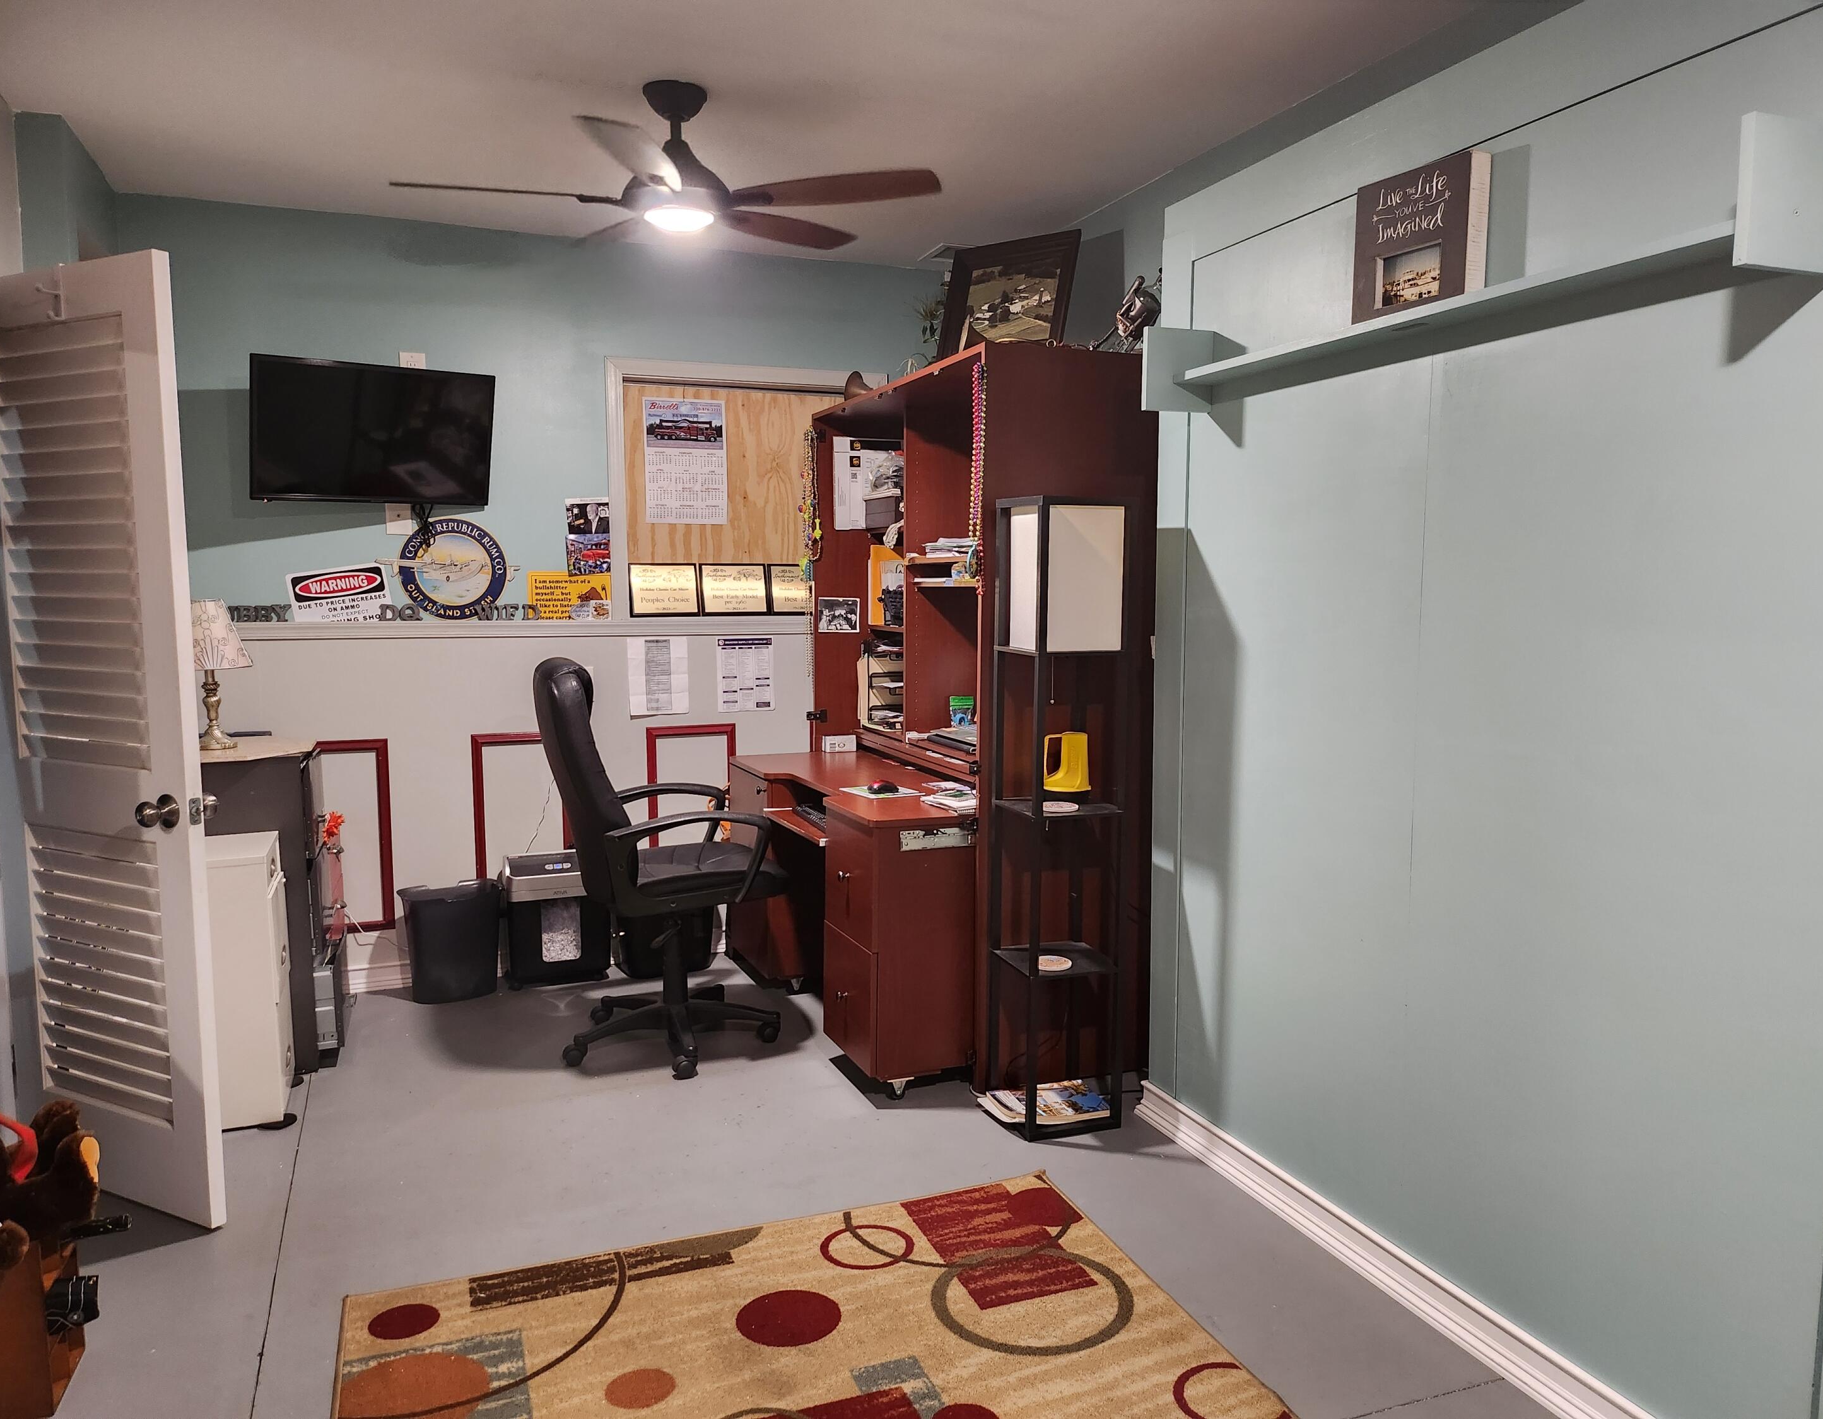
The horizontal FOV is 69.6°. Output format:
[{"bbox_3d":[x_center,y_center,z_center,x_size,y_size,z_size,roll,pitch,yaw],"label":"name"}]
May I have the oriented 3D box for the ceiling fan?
[{"bbox_3d":[-0.576,-1.344,3.217,1.280,0.335,1.280,-2,6,-21],"label":"ceiling fan"}]

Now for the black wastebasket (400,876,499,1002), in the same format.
[{"bbox_3d":[-1.557,0.787,4.438,0.325,0.370,0.235,-2,6,-21],"label":"black wastebasket"}]

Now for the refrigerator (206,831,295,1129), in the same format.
[{"bbox_3d":[-1.913,0.719,3.437,0.460,0.715,0.345,-2,6,-21],"label":"refrigerator"}]

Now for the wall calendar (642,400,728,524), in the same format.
[{"bbox_3d":[-0.811,-0.894,4.737,0.288,0.440,0.010,-2,6,-21],"label":"wall calendar"}]

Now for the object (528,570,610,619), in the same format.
[{"bbox_3d":[-1.250,-0.401,4.797,0.305,0.205,0.010,-2,6,-21],"label":"object"}]

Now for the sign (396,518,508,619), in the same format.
[{"bbox_3d":[-1.554,-0.478,4.456,0.360,0.345,0.025,-2,3,-21],"label":"sign"}]

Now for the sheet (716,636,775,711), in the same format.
[{"bbox_3d":[-0.631,-0.135,4.997,0.216,0.279,0.005,-2,6,-21],"label":"sheet"}]

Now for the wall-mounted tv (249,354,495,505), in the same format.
[{"bbox_3d":[-1.705,-0.876,4.167,0.730,0.430,0.070,-5,22,-37],"label":"wall-mounted tv"}]

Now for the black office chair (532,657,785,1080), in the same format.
[{"bbox_3d":[-0.745,0.428,3.992,0.740,1.180,0.650,-3,6,-24],"label":"black office chair"}]

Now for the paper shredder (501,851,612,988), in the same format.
[{"bbox_3d":[-1.256,0.744,4.670,0.345,0.430,0.235,-2,6,-21],"label":"paper shredder"}]

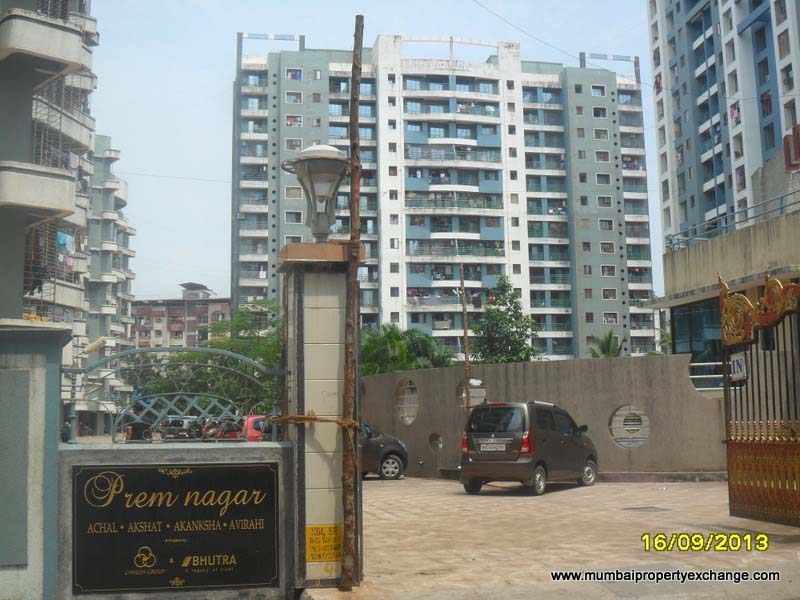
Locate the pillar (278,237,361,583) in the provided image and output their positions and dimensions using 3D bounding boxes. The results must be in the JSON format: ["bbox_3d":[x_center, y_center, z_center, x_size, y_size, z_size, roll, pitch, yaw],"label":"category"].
[{"bbox_3d":[-0.624,0.885,7.961,0.575,2.586,0.565,1,-7,-13],"label":"pillar"}]

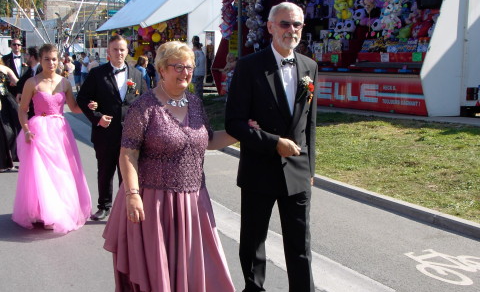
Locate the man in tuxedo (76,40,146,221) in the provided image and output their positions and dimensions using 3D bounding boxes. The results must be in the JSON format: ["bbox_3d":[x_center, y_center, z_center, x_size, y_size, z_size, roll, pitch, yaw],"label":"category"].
[{"bbox_3d":[-1.225,-0.177,6.477,0.620,1.751,0.420,-3,8,-25],"label":"man in tuxedo"}]

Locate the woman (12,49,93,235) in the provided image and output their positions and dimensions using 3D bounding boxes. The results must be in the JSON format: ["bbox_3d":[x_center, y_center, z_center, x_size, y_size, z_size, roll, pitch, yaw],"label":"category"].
[{"bbox_3d":[-1.738,-0.110,6.334,0.740,1.654,0.680,-3,8,-24],"label":"woman"}]

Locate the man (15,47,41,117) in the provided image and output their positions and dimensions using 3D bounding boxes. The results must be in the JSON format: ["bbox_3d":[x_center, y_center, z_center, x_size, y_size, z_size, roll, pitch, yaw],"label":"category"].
[{"bbox_3d":[-2.891,-0.542,9.606,0.580,1.712,0.400,-3,8,-22],"label":"man"}]

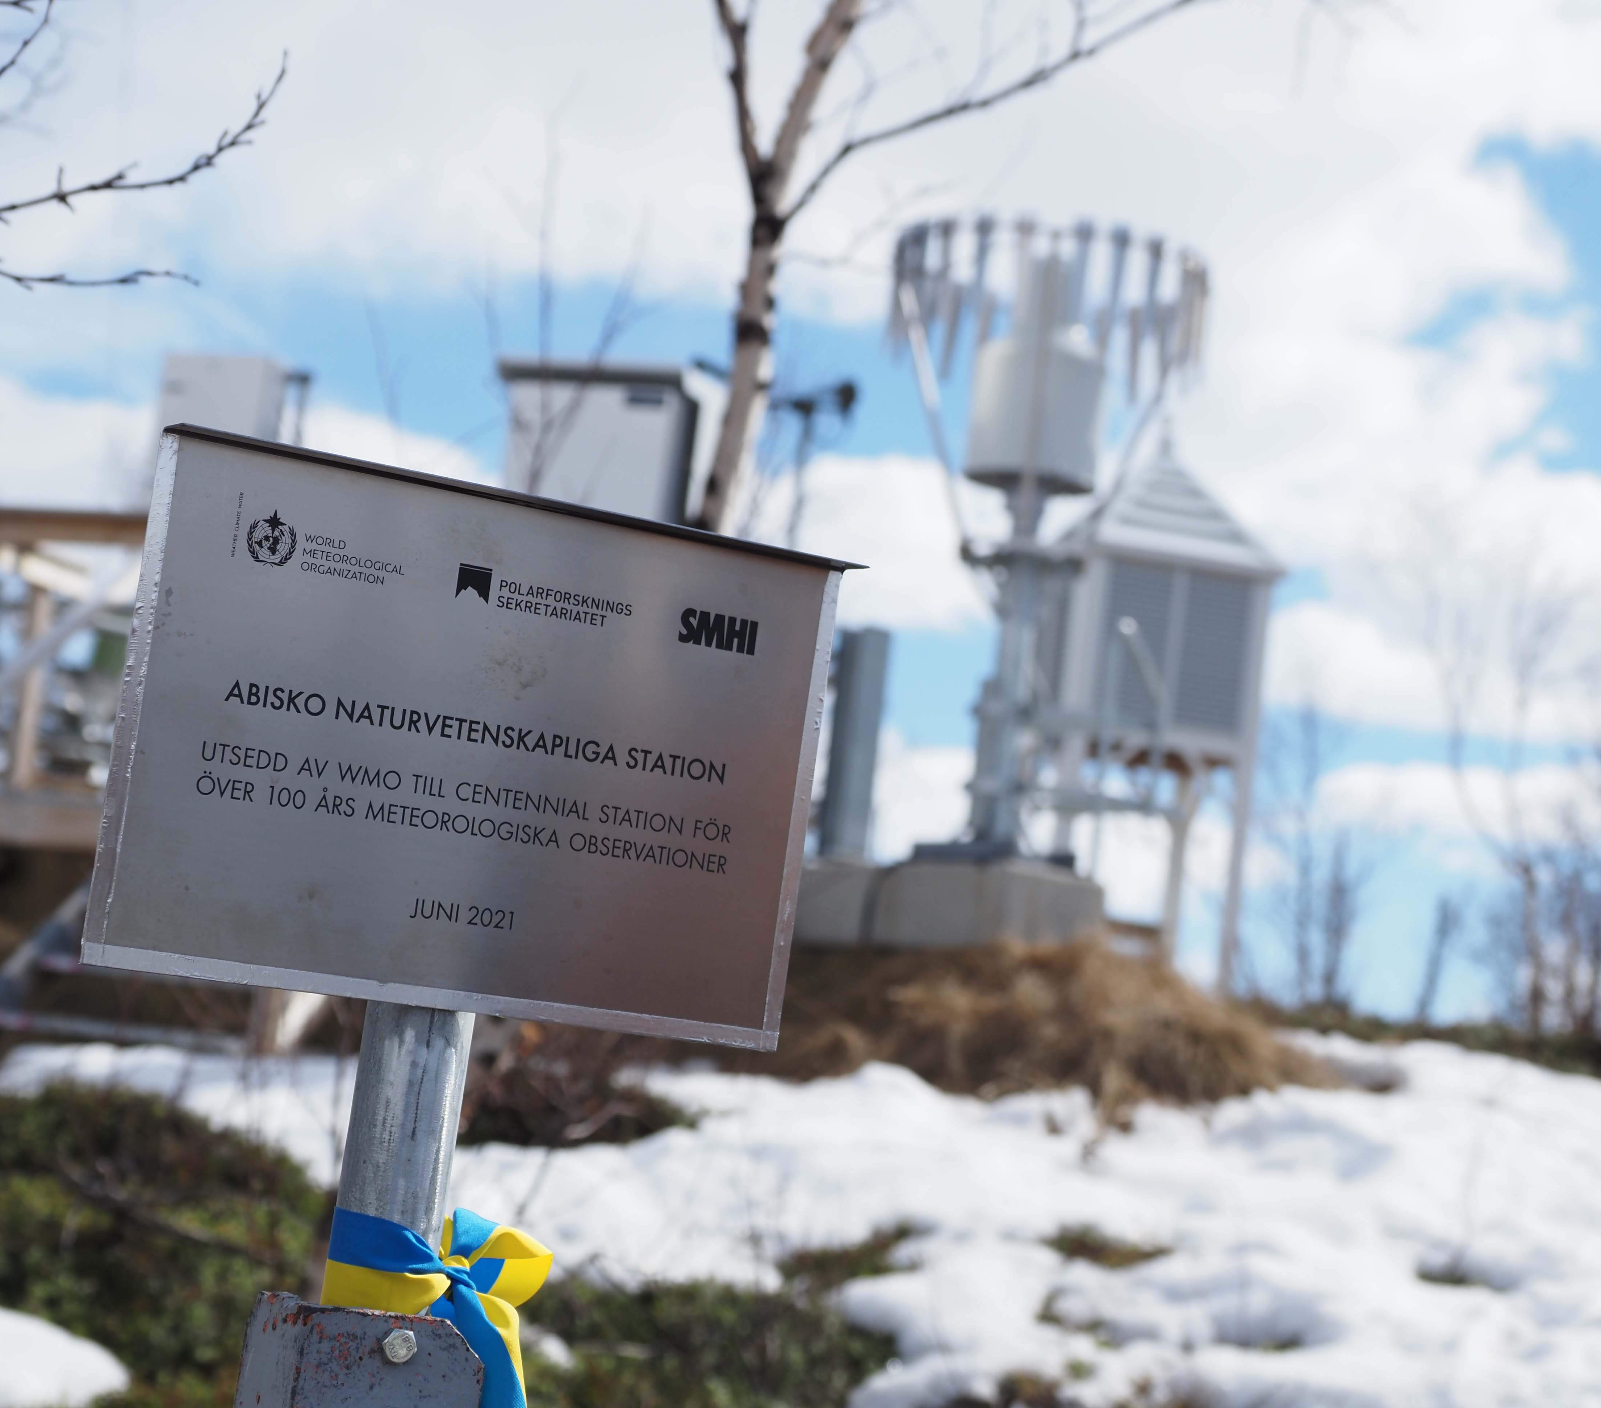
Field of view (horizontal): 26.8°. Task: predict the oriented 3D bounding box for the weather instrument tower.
[{"bbox_3d":[0.697,-0.345,10.411,1.030,2.120,1.030,6,-6,4],"label":"weather instrument tower"}]

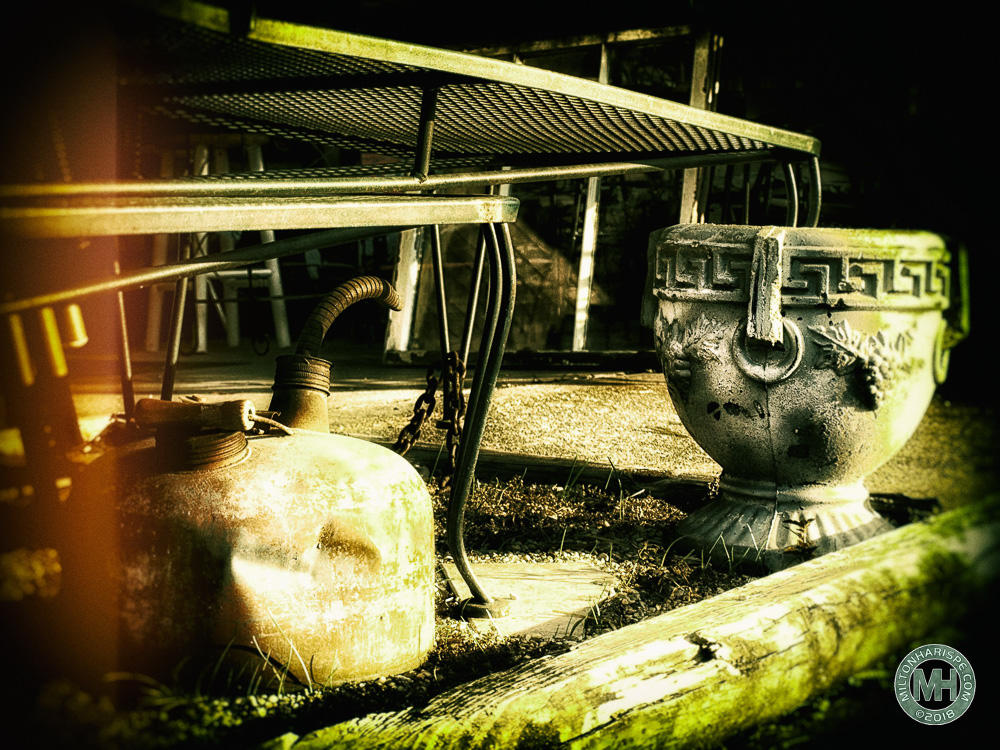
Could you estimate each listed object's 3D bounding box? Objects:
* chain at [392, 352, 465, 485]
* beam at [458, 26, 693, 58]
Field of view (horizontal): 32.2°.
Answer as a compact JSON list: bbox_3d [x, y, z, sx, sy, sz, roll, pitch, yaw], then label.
[{"bbox_3d":[-0.111,0.068,2.650,0.115,0.205,0.100,2,6,9],"label":"chain"},{"bbox_3d":[0.148,-0.761,3.975,0.701,0.032,0.037,4,6,40],"label":"beam"}]

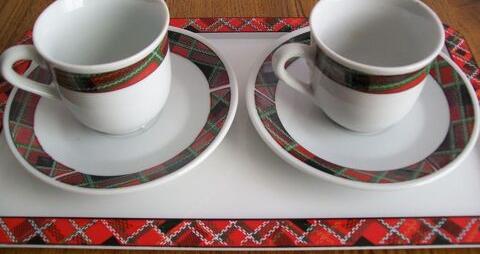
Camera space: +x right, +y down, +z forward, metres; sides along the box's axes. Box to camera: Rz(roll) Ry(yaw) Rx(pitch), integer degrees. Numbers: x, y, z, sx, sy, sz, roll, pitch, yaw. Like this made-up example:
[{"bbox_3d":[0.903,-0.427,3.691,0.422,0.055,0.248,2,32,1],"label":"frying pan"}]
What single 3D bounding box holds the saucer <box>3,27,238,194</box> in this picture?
[{"bbox_3d":[-0.063,-0.012,0.267,0.125,0.019,0.125,0,52,0],"label":"saucer"}]

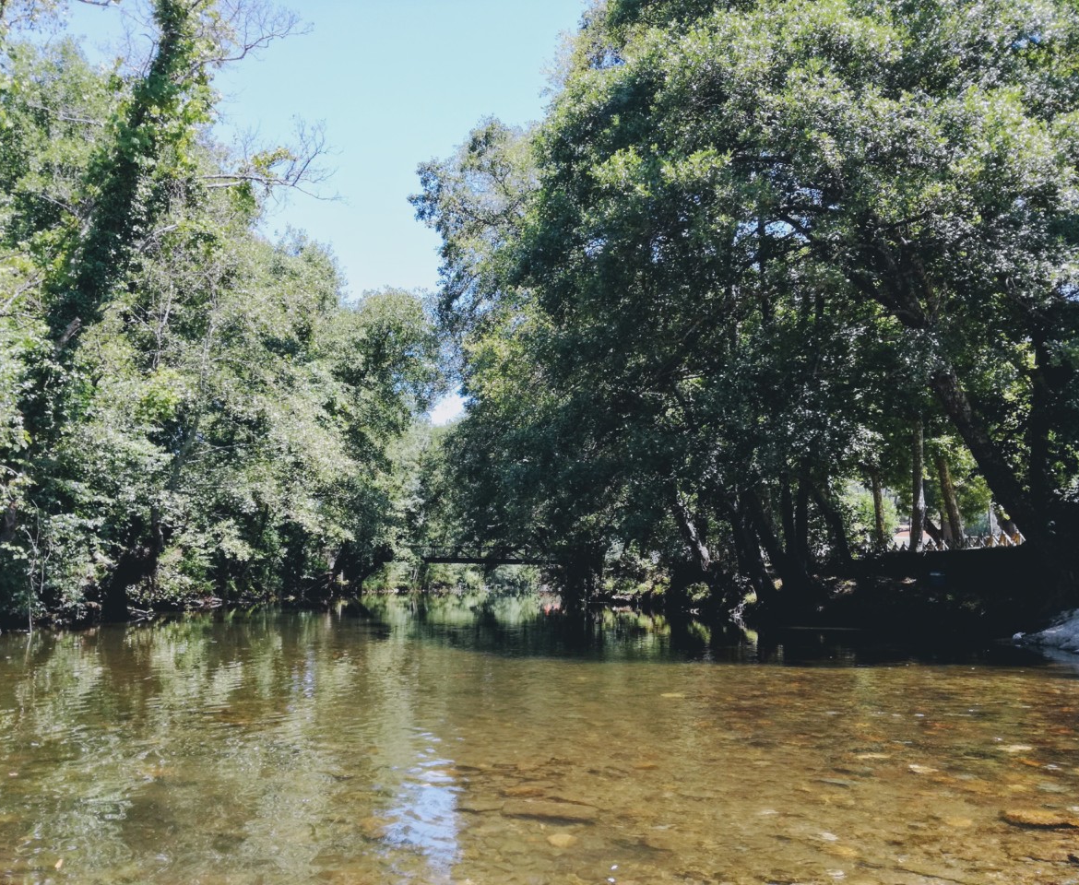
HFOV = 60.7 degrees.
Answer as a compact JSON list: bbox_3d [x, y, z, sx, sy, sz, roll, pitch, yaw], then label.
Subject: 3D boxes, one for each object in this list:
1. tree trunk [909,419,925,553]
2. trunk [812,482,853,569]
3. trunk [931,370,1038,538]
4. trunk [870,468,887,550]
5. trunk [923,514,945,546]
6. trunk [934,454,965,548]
[{"bbox_3d":[9.423,1.077,23.002,0.340,3.430,0.340,1,-8,22],"label":"tree trunk"},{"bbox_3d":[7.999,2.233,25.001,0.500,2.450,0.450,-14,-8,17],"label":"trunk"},{"bbox_3d":[8.249,0.224,17.003,0.550,3.640,0.550,-26,-8,24],"label":"trunk"},{"bbox_3d":[9.952,1.981,27.001,0.290,2.380,0.290,-5,-8,20],"label":"trunk"},{"bbox_3d":[11.158,2.486,26.000,0.300,0.950,0.300,-25,-8,21],"label":"trunk"},{"bbox_3d":[10.732,1.530,24.001,0.320,2.490,0.320,-10,-9,24],"label":"trunk"}]

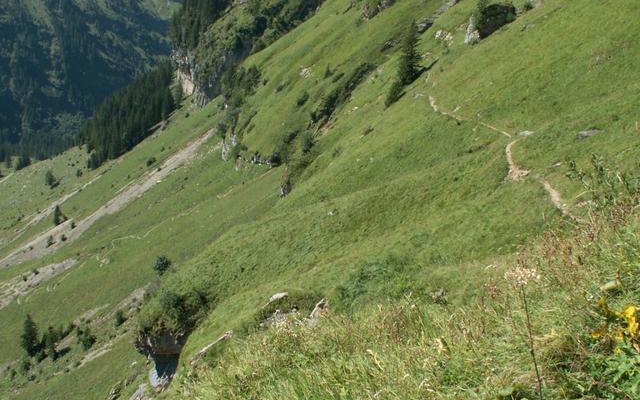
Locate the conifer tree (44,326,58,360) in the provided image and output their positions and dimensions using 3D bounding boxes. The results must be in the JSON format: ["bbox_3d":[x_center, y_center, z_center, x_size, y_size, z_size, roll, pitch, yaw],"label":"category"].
[{"bbox_3d":[-62.239,33.264,150.000,3.200,8.200,3.200,3,13,0],"label":"conifer tree"}]

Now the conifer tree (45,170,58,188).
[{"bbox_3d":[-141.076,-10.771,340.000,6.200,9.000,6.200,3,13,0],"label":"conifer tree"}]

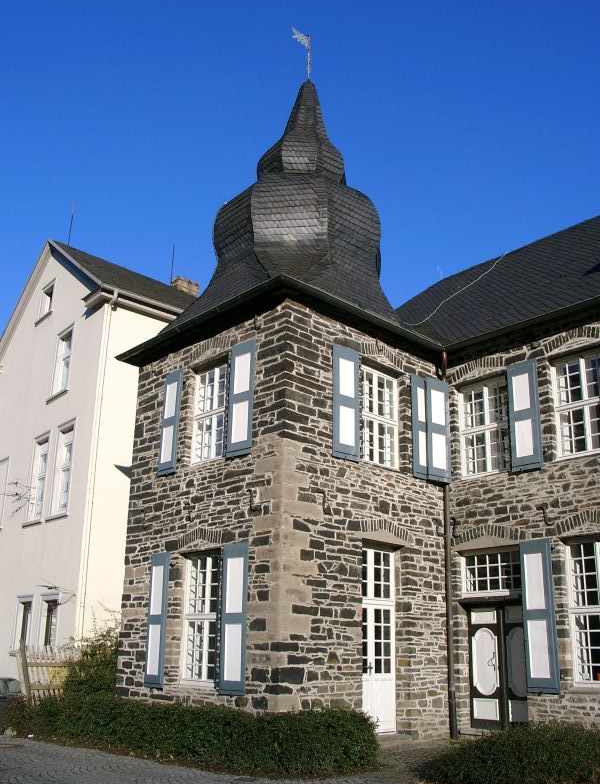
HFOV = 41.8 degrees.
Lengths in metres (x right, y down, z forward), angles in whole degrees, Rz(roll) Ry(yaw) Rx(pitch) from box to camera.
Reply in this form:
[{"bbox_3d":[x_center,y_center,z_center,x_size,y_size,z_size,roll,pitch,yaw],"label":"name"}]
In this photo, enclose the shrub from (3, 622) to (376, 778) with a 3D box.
[{"bbox_3d":[-1.995,5.083,13.448,2.988,1.835,8.201,16,-23,-39],"label":"shrub"}]

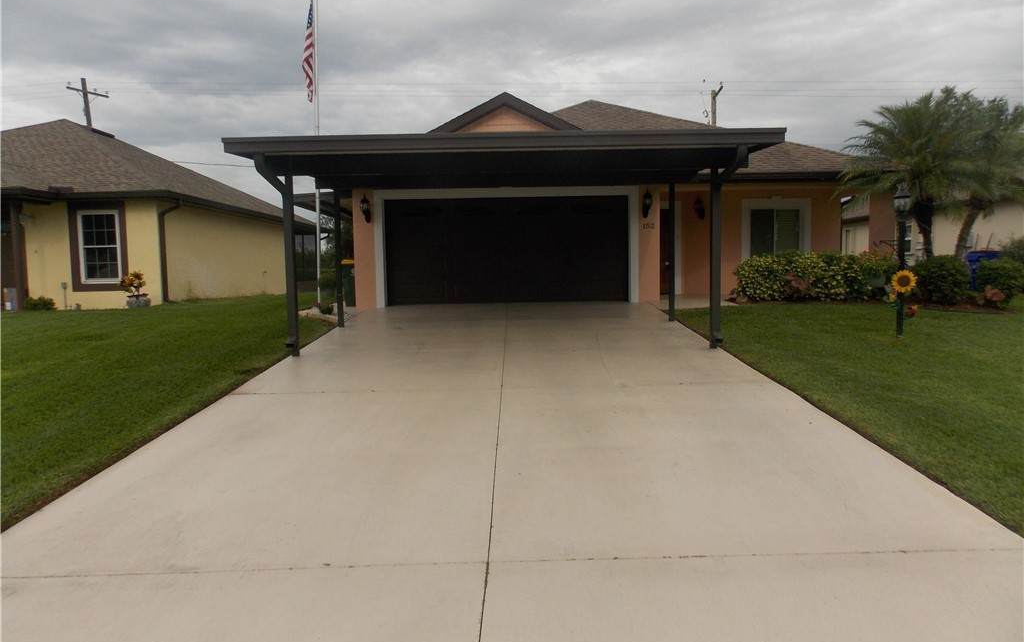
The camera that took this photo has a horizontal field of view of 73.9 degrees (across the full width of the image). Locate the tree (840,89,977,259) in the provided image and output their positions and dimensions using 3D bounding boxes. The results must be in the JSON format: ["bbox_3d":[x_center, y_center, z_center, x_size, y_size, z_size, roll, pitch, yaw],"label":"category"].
[{"bbox_3d":[8.159,-2.592,14.004,2.550,4.227,2.550,-1,4,0],"label":"tree"}]

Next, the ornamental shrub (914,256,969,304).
[{"bbox_3d":[8.175,-0.771,12.950,1.000,0.950,1.000,-1,4,0],"label":"ornamental shrub"}]

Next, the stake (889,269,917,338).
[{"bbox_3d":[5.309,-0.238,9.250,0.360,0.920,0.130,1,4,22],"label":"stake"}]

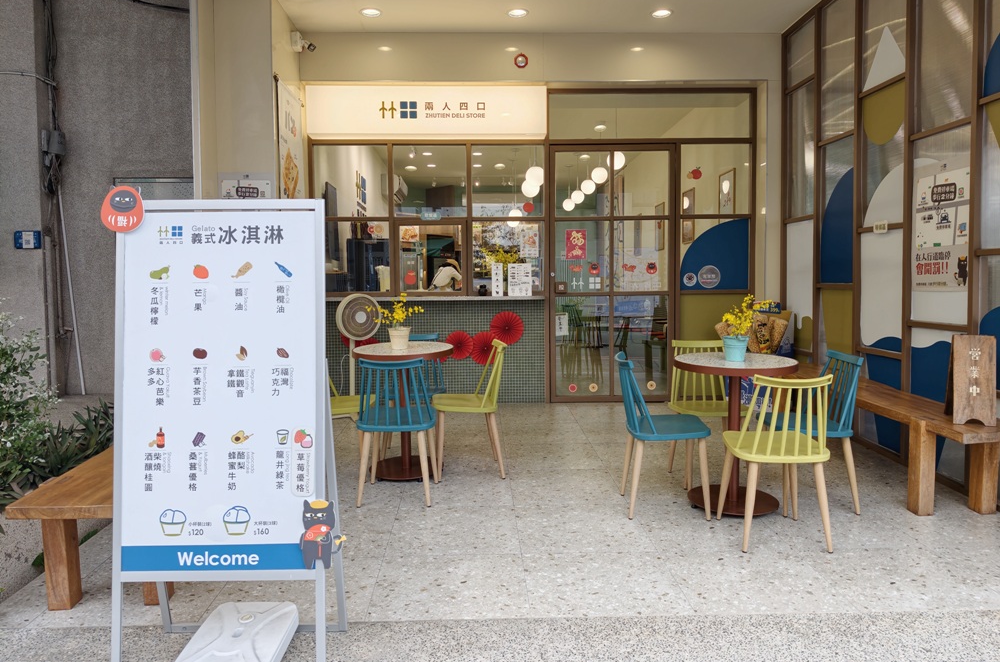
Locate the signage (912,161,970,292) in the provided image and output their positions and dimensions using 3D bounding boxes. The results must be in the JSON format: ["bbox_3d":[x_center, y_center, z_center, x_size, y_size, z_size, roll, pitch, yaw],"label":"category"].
[{"bbox_3d":[2.507,-0.588,3.954,0.020,0.720,0.510,-1,4,0],"label":"signage"}]

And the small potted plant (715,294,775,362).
[{"bbox_3d":[1.243,-0.015,3.497,0.280,0.340,0.250,-1,4,0],"label":"small potted plant"}]

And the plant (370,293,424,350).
[{"bbox_3d":[-0.637,-0.059,4.306,0.330,0.355,0.280,-1,4,0],"label":"plant"}]

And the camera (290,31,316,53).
[{"bbox_3d":[-1.622,-2.407,5.800,0.170,0.160,0.200,-4,5,-43],"label":"camera"}]

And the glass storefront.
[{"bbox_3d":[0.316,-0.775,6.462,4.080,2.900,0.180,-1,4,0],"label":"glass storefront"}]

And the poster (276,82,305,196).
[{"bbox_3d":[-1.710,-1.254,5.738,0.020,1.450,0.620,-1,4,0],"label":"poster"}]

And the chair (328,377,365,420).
[{"bbox_3d":[-1.016,0.490,4.152,0.480,0.760,0.440,-1,4,-8],"label":"chair"}]

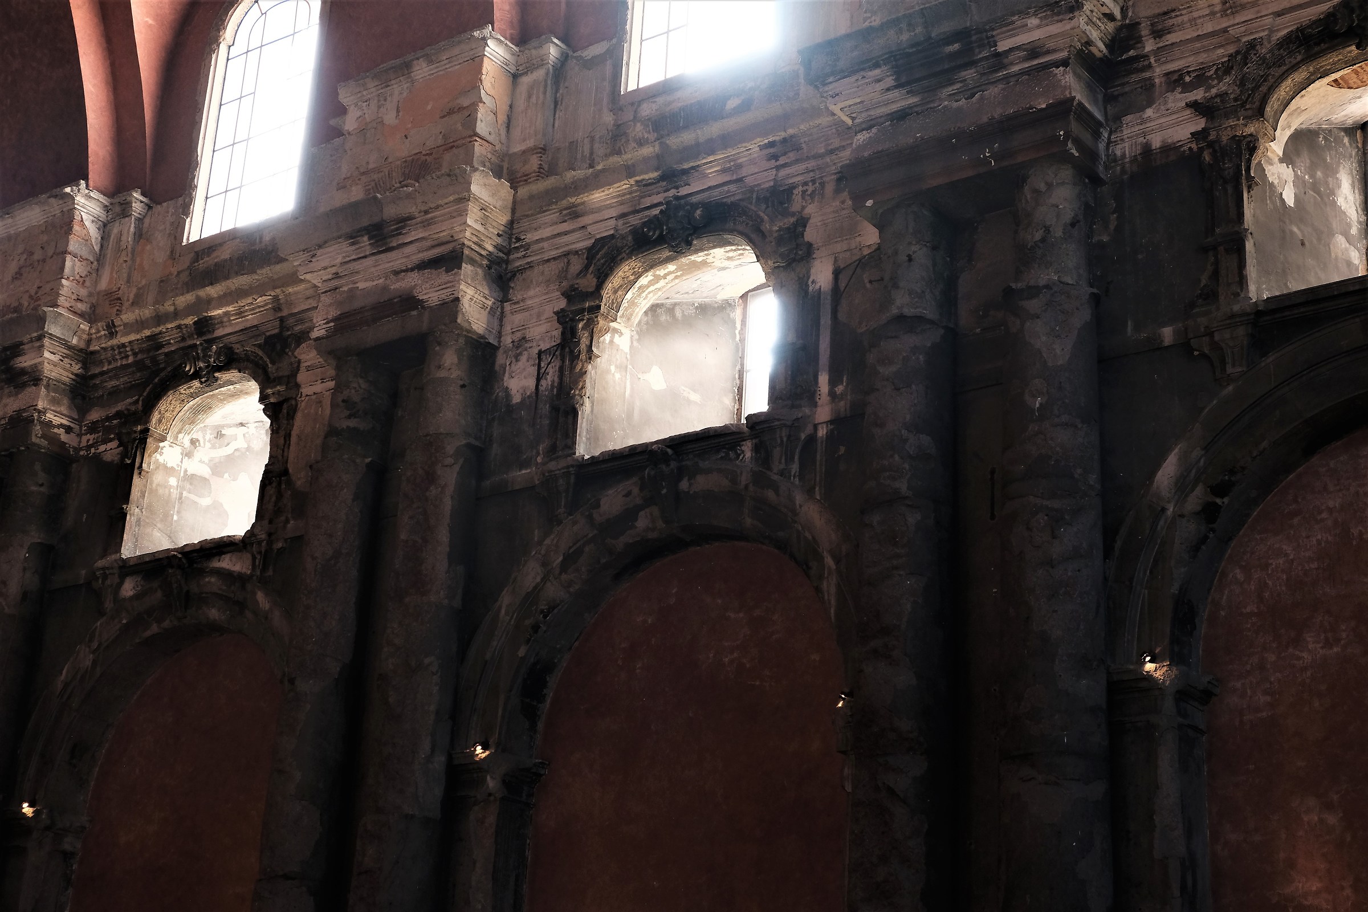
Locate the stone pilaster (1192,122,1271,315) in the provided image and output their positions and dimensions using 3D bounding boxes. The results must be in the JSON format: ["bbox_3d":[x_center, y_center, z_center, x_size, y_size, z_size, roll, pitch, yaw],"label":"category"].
[{"bbox_3d":[4.564,-1.989,17.447,0.525,1.710,0.360,-12,-26,34],"label":"stone pilaster"}]

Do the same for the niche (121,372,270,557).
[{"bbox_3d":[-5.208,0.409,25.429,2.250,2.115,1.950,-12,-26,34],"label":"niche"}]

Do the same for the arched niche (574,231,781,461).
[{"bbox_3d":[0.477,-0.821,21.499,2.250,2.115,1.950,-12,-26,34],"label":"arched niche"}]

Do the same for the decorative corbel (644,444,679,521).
[{"bbox_3d":[-0.224,0.257,20.121,0.360,0.825,0.330,-12,-26,34],"label":"decorative corbel"}]

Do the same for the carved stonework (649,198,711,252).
[{"bbox_3d":[-0.074,-2.299,21.111,0.690,0.645,0.300,-12,-26,34],"label":"carved stonework"}]

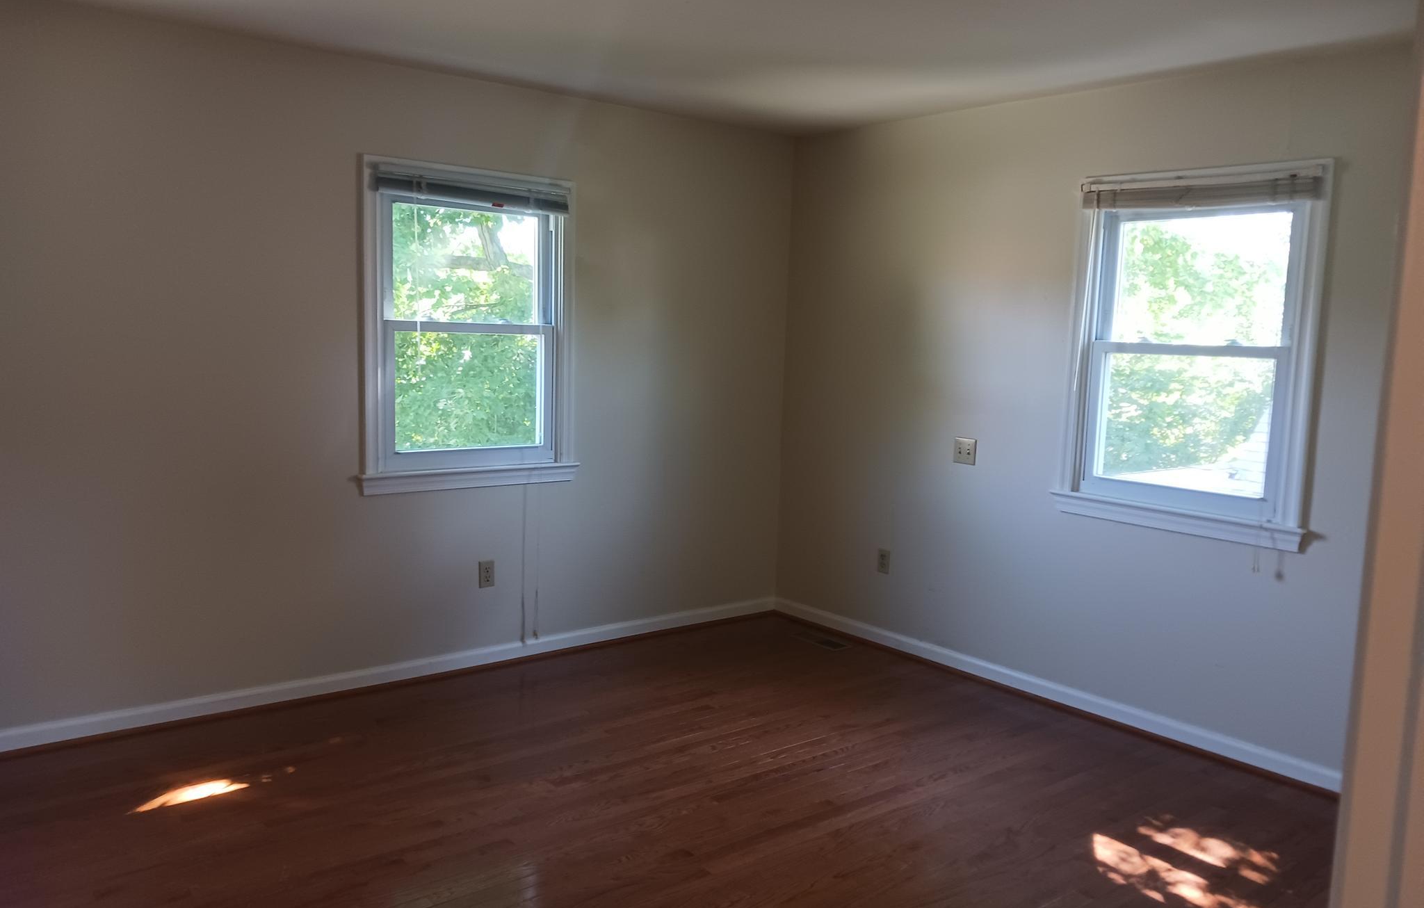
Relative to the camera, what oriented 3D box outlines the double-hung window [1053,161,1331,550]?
[{"bbox_3d":[1.681,-0.358,3.950,0.110,1.273,0.930,-3,8,-39],"label":"double-hung window"}]

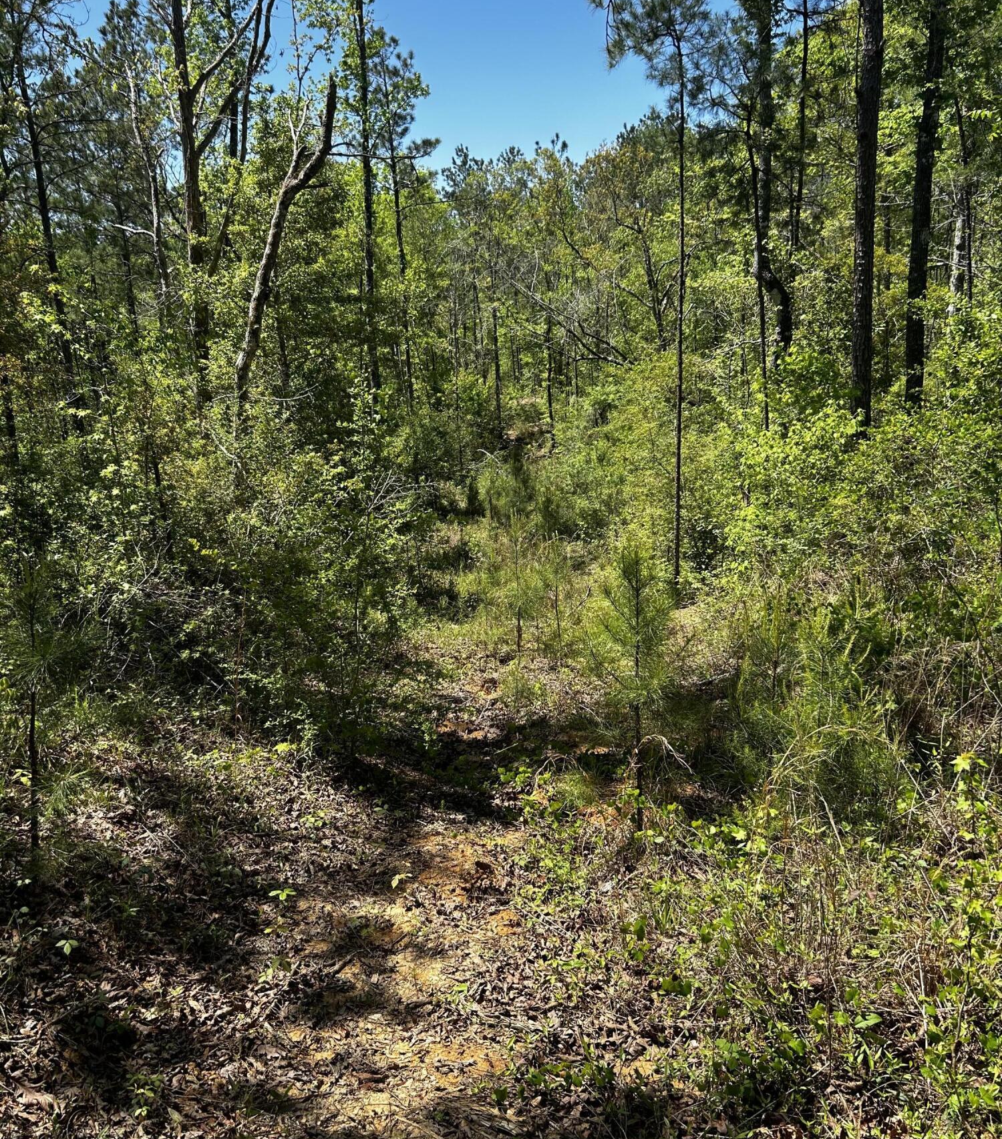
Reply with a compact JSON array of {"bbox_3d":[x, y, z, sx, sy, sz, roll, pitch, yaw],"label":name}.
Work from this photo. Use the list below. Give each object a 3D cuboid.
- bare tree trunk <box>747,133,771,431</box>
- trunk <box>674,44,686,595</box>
[{"bbox_3d":[3.322,-3.618,12.949,0.100,3.869,0.100,-4,8,15],"label":"bare tree trunk"},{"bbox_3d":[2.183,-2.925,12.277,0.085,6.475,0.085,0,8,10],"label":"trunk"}]

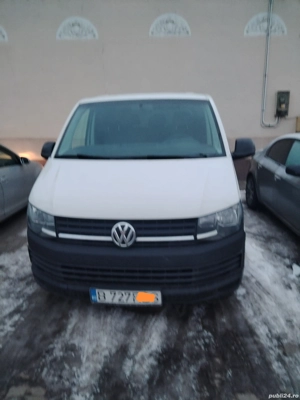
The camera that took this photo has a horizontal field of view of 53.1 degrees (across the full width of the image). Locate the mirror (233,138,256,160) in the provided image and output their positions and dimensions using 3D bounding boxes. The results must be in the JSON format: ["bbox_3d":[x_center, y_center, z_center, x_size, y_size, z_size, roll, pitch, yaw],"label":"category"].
[{"bbox_3d":[0.965,-0.526,3.096,0.230,0.220,0.150,0,12,6],"label":"mirror"}]

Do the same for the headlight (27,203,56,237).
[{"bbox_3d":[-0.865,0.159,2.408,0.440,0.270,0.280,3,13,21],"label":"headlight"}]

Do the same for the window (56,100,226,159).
[{"bbox_3d":[-0.090,-0.729,3.053,1.660,0.140,0.870,0,55,6],"label":"window"}]

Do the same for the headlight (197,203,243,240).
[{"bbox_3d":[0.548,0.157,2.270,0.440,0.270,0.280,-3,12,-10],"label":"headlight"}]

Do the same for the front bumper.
[{"bbox_3d":[-0.154,0.522,2.380,1.870,0.470,0.520,0,12,6],"label":"front bumper"}]

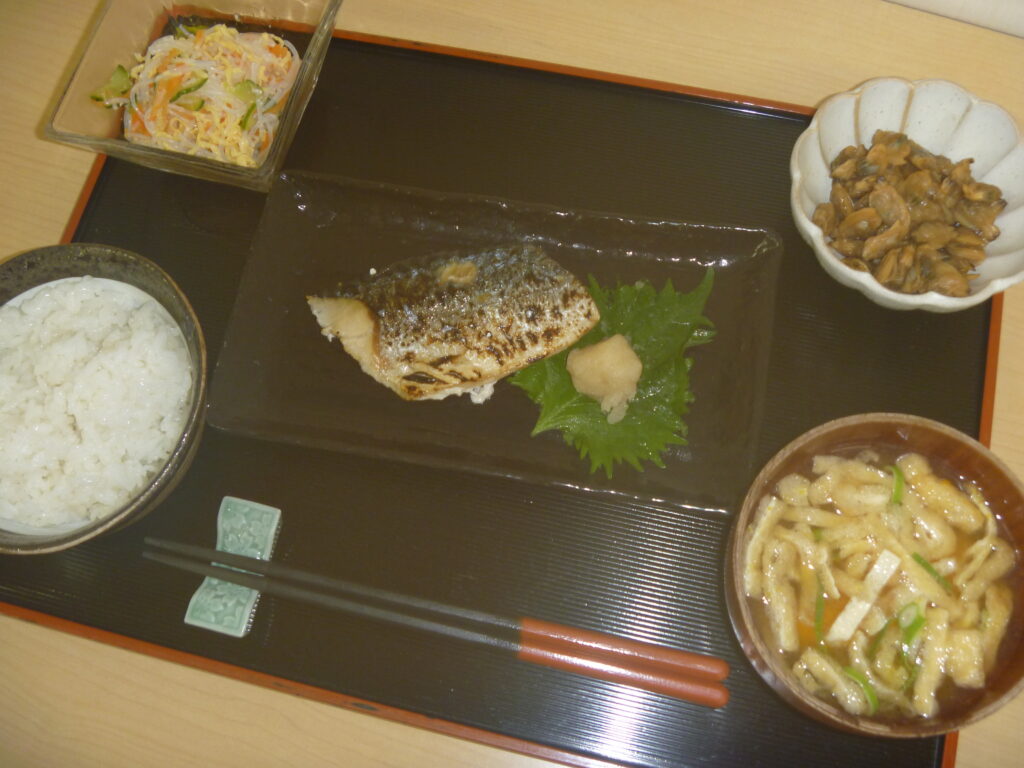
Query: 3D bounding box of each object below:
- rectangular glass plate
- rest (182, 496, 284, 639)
[{"bbox_3d":[-0.006,-0.018,0.422,0.210,0.020,0.116,9,72,7],"label":"rectangular glass plate"},{"bbox_3d":[-0.106,0.071,0.402,0.024,0.012,0.050,12,72,8],"label":"rest"}]

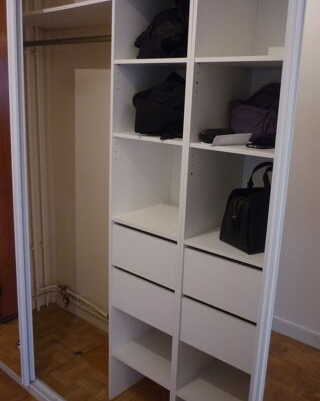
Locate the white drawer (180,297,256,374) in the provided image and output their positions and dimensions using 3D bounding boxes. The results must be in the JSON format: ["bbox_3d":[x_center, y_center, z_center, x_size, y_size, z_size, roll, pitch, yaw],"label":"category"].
[{"bbox_3d":[0.318,0.476,1.664,0.321,0.193,0.343,14,19,37],"label":"white drawer"}]

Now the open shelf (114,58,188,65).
[{"bbox_3d":[0.070,-0.545,1.649,0.361,0.016,0.364,14,19,37],"label":"open shelf"}]

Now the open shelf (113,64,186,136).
[{"bbox_3d":[0.068,-0.410,1.689,0.361,0.274,0.376,14,19,37],"label":"open shelf"}]

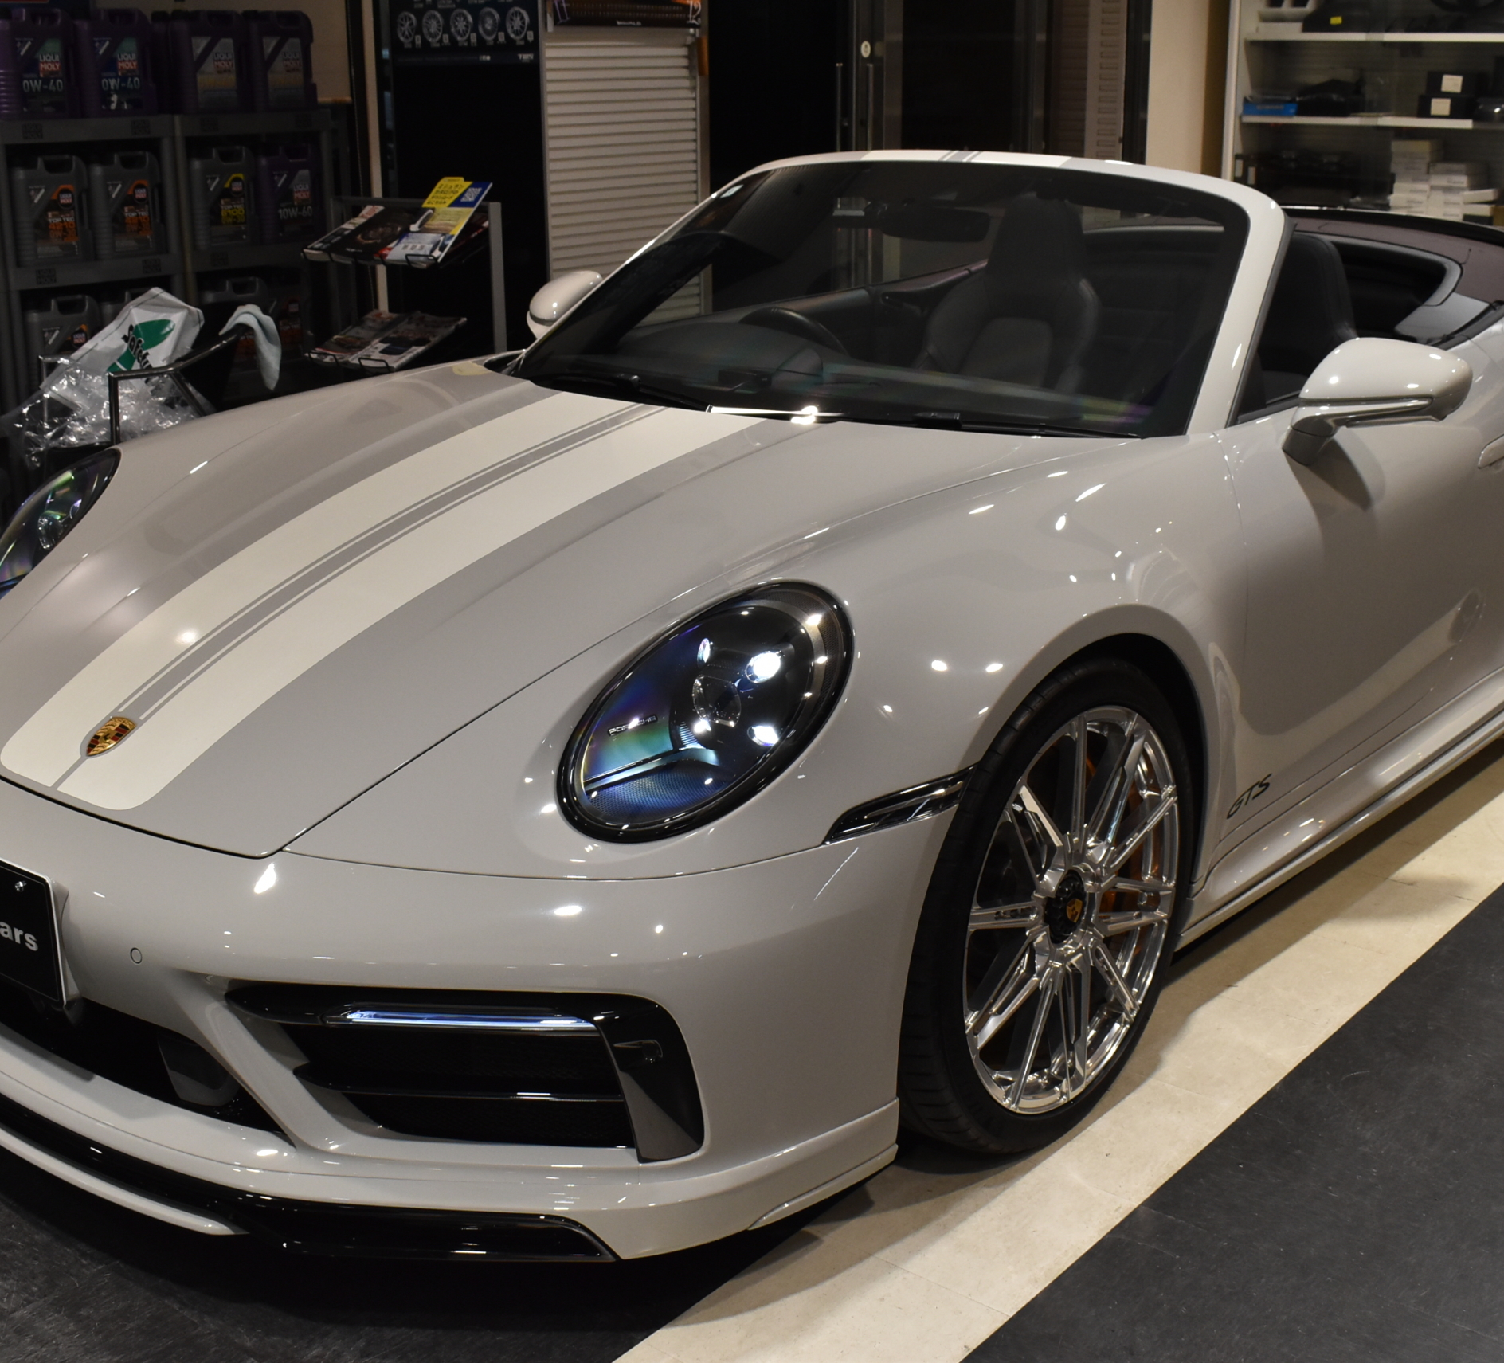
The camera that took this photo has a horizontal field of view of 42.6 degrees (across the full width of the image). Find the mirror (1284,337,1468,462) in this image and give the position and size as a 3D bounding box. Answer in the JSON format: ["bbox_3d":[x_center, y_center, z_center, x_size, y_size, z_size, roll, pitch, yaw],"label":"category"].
[{"bbox_3d":[0.948,-0.427,2.909,0.222,0.210,0.230,13,22,38],"label":"mirror"}]

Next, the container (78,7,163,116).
[{"bbox_3d":[-1.848,-1.788,5.593,0.115,0.293,0.200,13,22,38],"label":"container"}]

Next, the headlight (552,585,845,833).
[{"bbox_3d":[-0.053,0.032,2.147,0.290,0.240,0.300,13,22,38],"label":"headlight"}]

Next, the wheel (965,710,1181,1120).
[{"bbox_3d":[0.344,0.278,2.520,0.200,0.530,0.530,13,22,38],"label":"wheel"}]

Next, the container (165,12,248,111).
[{"bbox_3d":[-1.646,-1.867,5.828,0.115,0.293,0.200,13,22,38],"label":"container"}]

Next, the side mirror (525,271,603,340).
[{"bbox_3d":[-0.439,-0.746,4.015,0.222,0.210,0.230,13,22,38],"label":"side mirror"}]

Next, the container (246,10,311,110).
[{"bbox_3d":[-1.463,-1.932,6.000,0.195,0.300,0.128,-16,22,-40],"label":"container"}]

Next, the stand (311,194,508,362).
[{"bbox_3d":[-1.020,-0.825,5.500,0.730,1.070,0.290,13,22,38],"label":"stand"}]

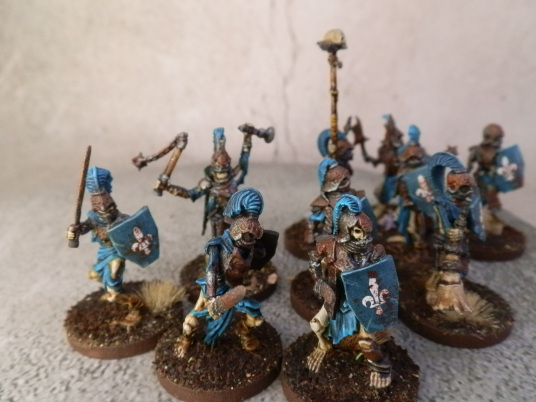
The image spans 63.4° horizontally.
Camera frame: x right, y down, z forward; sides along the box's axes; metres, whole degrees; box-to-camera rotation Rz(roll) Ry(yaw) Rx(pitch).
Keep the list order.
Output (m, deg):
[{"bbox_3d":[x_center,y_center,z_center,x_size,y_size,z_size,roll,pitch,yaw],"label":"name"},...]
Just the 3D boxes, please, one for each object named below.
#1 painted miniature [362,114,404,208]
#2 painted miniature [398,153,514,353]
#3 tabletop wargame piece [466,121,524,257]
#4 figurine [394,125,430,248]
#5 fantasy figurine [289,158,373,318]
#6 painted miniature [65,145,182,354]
[{"bbox_3d":[0.036,-0.012,0.142,0.017,0.032,0.013,-5,23,-11],"label":"painted miniature"},{"bbox_3d":[0.042,0.008,0.093,0.025,0.038,0.025,-4,22,-7],"label":"painted miniature"},{"bbox_3d":[0.064,-0.005,0.125,0.025,0.036,0.025,-3,22,-5],"label":"tabletop wargame piece"},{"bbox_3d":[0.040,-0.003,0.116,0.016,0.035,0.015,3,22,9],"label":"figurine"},{"bbox_3d":[0.018,0.007,0.098,0.025,0.035,0.025,-17,27,-35],"label":"fantasy figurine"},{"bbox_3d":[-0.032,0.008,0.090,0.025,0.041,0.025,20,30,41],"label":"painted miniature"}]

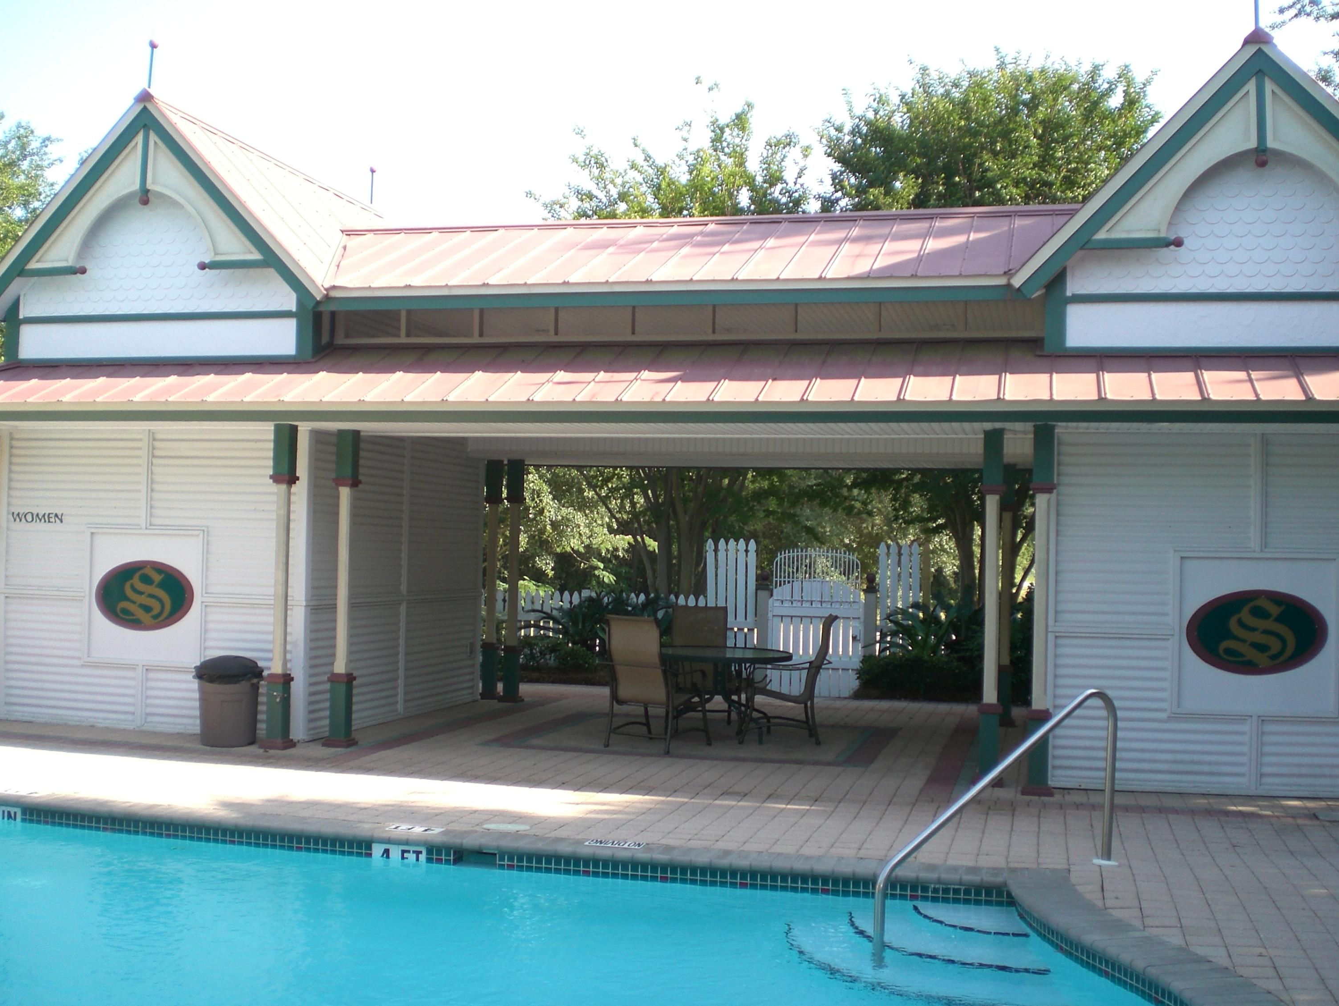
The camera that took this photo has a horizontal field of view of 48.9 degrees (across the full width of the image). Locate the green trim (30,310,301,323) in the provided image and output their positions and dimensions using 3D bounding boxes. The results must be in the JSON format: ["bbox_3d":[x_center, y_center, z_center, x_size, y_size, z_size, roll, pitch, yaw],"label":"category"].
[{"bbox_3d":[-4.097,-1.491,11.833,2.490,0.075,0.040,1,-2,13],"label":"green trim"}]

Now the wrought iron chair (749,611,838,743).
[{"bbox_3d":[0.982,1.431,12.152,0.762,1.039,0.616,1,-2,-3],"label":"wrought iron chair"}]

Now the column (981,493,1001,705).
[{"bbox_3d":[2.188,0.648,9.980,0.096,1.405,0.096,1,-2,15],"label":"column"}]

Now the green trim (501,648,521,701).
[{"bbox_3d":[-1.579,1.709,14.689,0.160,0.480,0.160,1,-2,13],"label":"green trim"}]

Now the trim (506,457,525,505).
[{"bbox_3d":[-1.543,-0.231,14.745,0.145,0.410,0.145,1,-2,13],"label":"trim"}]

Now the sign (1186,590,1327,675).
[{"bbox_3d":[3.832,0.847,9.598,0.900,0.560,0.035,1,-2,13],"label":"sign"}]

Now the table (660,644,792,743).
[{"bbox_3d":[0.421,1.590,12.223,1.194,0.701,1.194,1,-2,0],"label":"table"}]

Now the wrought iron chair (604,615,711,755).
[{"bbox_3d":[-0.116,1.408,11.596,0.620,1.045,0.770,0,-2,33],"label":"wrought iron chair"}]

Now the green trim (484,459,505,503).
[{"bbox_3d":[-1.763,-0.210,14.915,0.136,0.433,0.136,1,-2,15],"label":"green trim"}]

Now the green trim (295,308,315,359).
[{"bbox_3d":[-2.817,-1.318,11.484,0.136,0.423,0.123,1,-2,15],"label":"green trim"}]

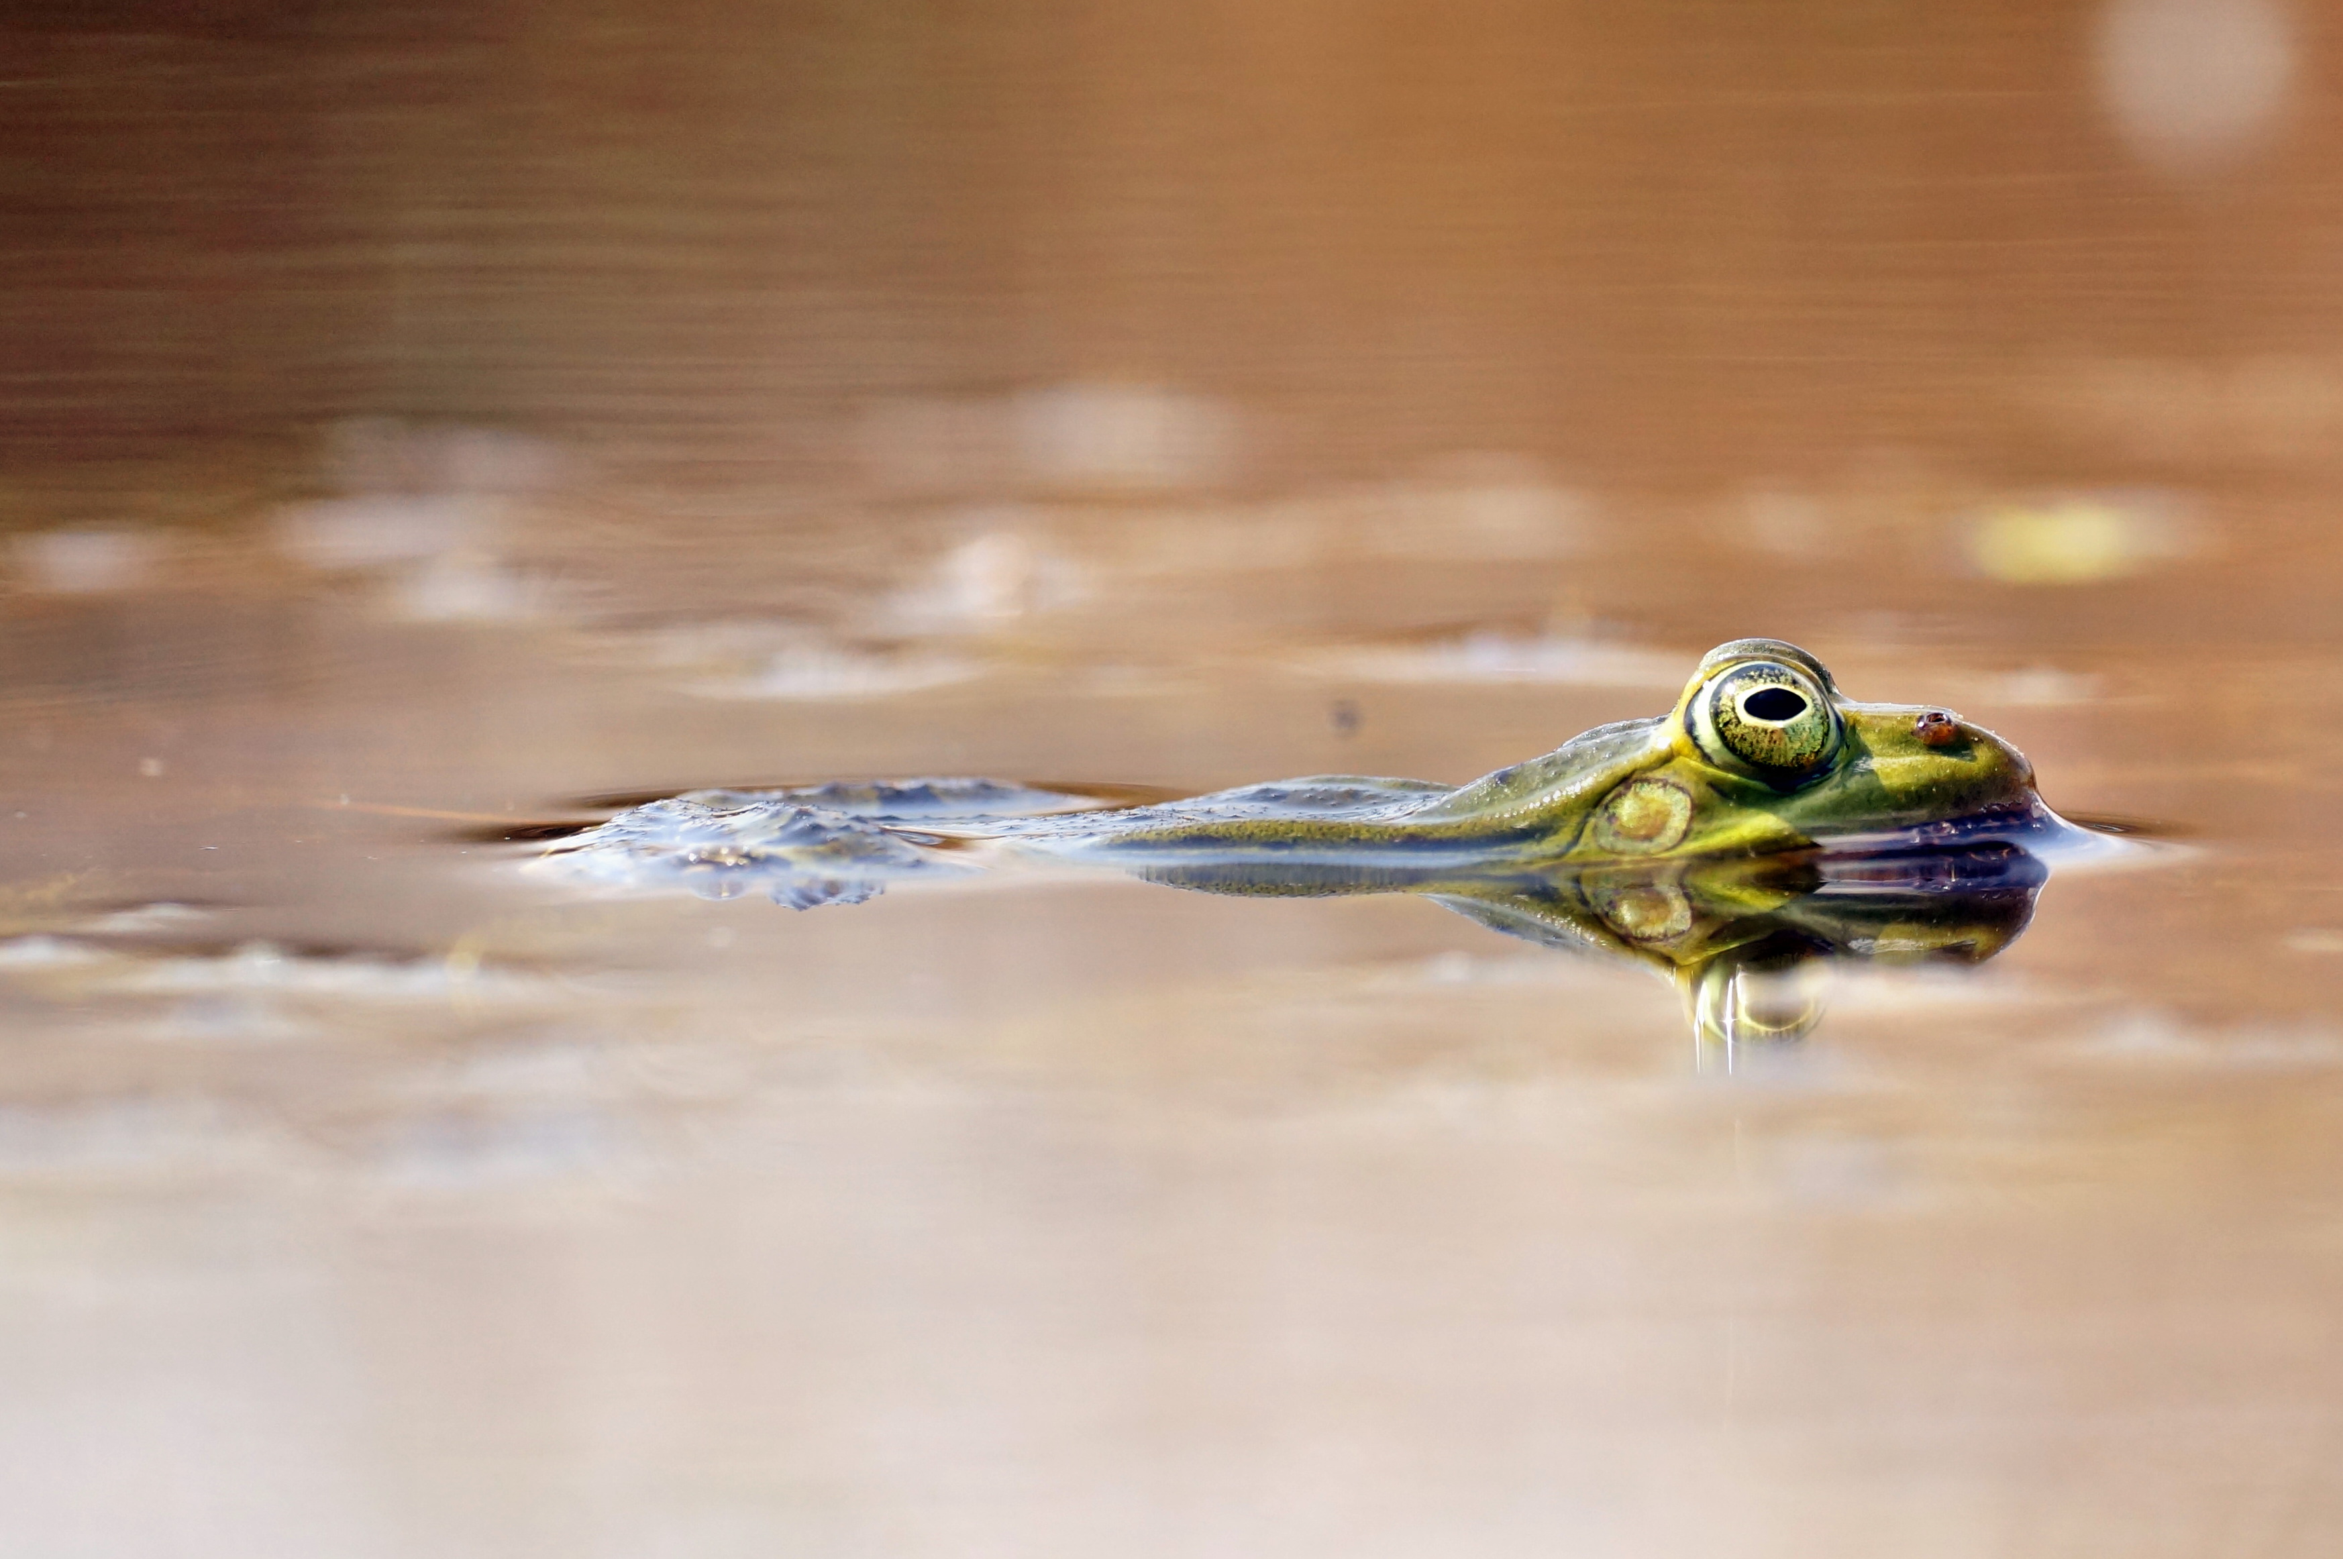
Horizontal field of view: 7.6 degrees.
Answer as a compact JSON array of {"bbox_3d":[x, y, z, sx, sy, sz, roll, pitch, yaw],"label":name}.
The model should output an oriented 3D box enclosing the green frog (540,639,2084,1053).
[{"bbox_3d":[0.008,0.009,1.150,0.100,0.037,0.058,1,7,9],"label":"green frog"}]

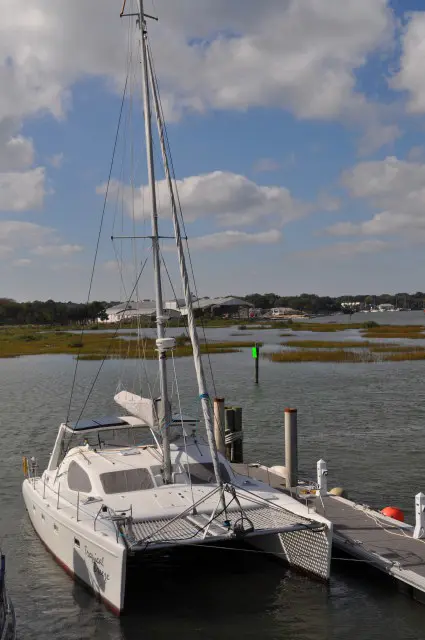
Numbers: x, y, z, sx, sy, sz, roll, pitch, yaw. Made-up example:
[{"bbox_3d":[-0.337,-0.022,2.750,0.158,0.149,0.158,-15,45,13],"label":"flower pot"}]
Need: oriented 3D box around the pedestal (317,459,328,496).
[{"bbox_3d":[3.217,4.593,23.300,0.220,1.060,0.260,-1,1,-27],"label":"pedestal"}]

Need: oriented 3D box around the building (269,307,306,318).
[{"bbox_3d":[36.608,-3.661,390.000,18.500,6.000,12.000,-1,1,12],"label":"building"}]

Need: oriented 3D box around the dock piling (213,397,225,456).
[{"bbox_3d":[0.283,3.992,29.000,0.360,2.300,0.360,-1,1,-24],"label":"dock piling"}]

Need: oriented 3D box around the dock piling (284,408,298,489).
[{"bbox_3d":[2.409,3.969,24.300,0.370,2.550,0.370,-1,1,0],"label":"dock piling"}]

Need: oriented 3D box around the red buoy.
[{"bbox_3d":[4.739,5.204,21.000,0.620,0.600,0.620,-1,1,-24],"label":"red buoy"}]

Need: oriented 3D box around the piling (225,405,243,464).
[{"bbox_3d":[0.795,4.287,29.400,0.640,2.200,0.550,-1,1,-24],"label":"piling"}]

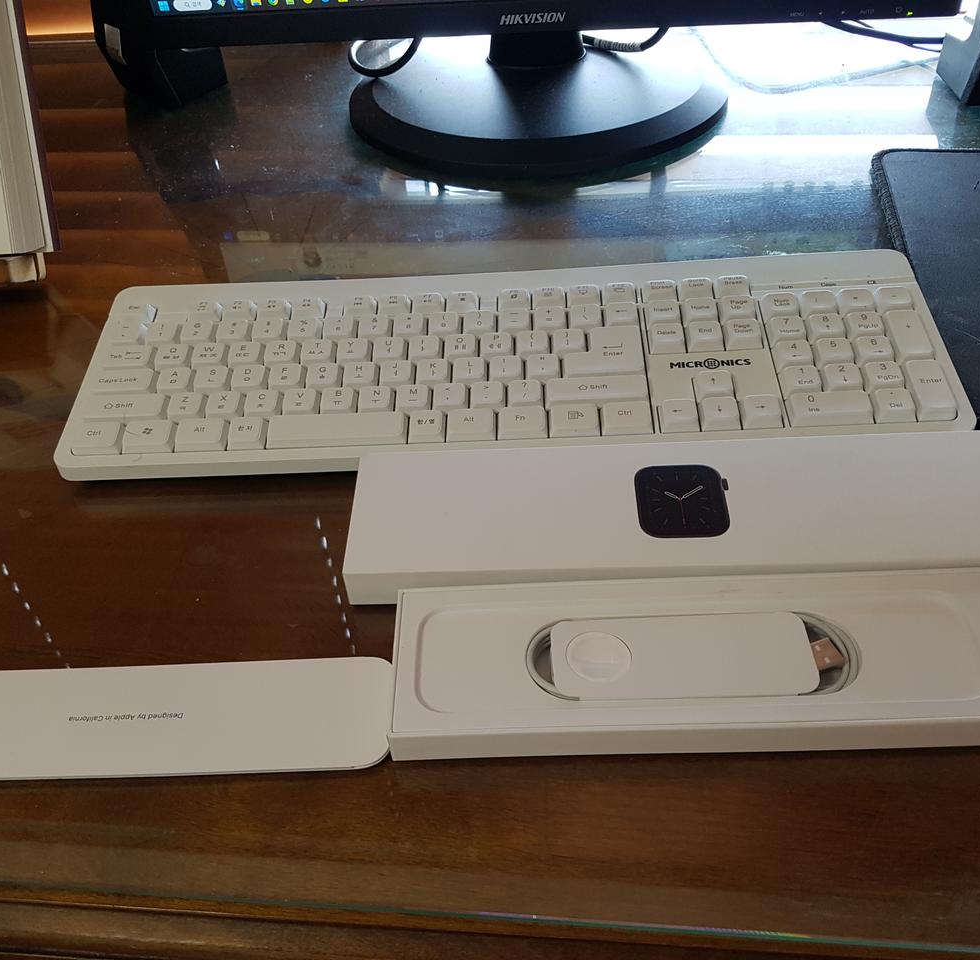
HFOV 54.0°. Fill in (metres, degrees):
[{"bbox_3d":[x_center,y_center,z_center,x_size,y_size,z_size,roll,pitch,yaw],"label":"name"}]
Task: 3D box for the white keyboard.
[{"bbox_3d":[0.009,-0.062,0.504,0.446,0.026,0.133,-2,47,2],"label":"white keyboard"}]

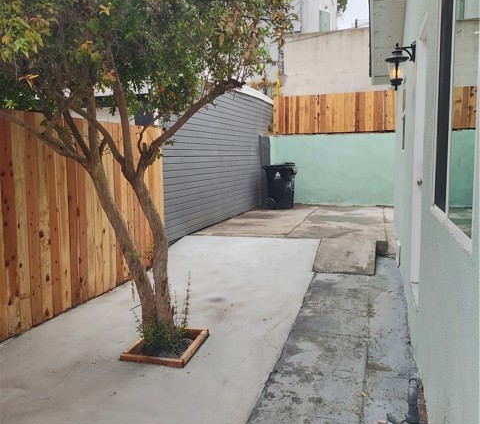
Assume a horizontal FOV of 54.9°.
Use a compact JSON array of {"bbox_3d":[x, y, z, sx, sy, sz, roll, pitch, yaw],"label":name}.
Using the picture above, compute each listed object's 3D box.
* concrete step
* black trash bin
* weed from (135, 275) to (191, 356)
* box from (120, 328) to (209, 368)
[{"bbox_3d":[1.530,0.642,6.670,0.790,0.200,1.258,2,7,16],"label":"concrete step"},{"bbox_3d":[0.959,-0.635,11.250,0.780,1.090,0.630,2,7,15],"label":"black trash bin"},{"bbox_3d":[-0.613,0.781,3.615,0.410,0.530,0.360,0,7,0],"label":"weed"},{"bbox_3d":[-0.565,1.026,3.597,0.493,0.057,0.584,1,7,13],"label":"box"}]

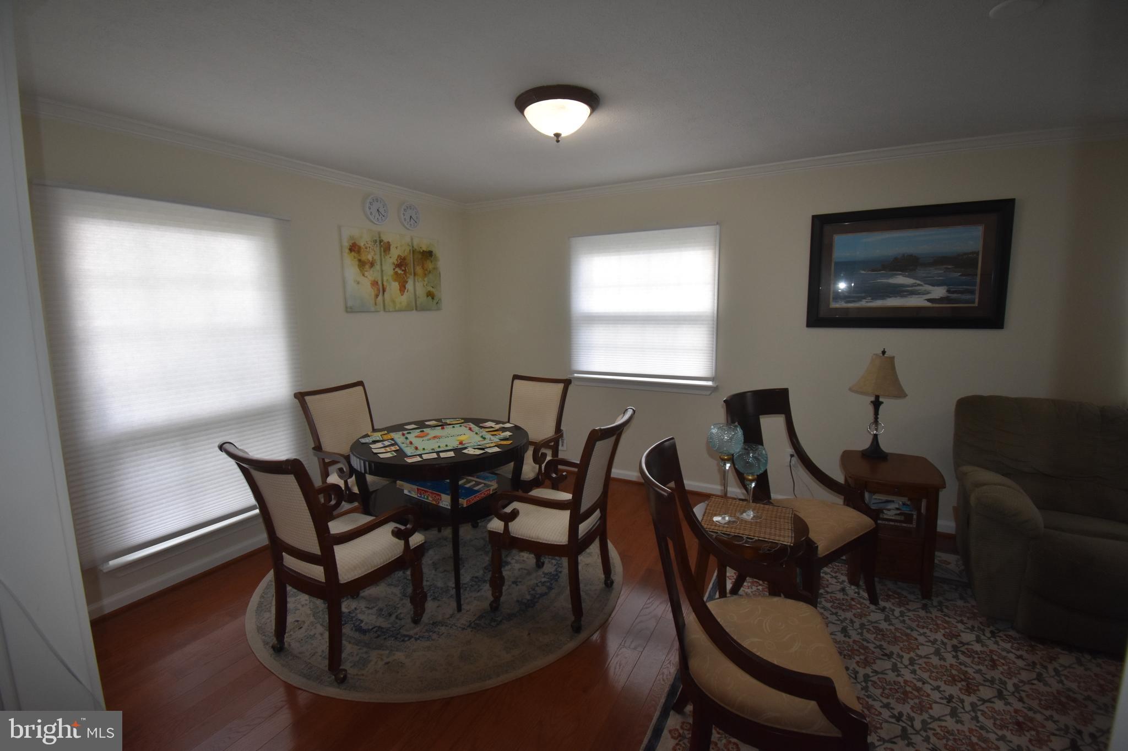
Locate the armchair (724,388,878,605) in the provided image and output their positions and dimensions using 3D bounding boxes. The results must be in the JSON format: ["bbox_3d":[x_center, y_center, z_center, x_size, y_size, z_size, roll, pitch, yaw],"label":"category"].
[{"bbox_3d":[1.161,0.651,2.370,0.550,1.010,0.610,-6,10,-32],"label":"armchair"}]

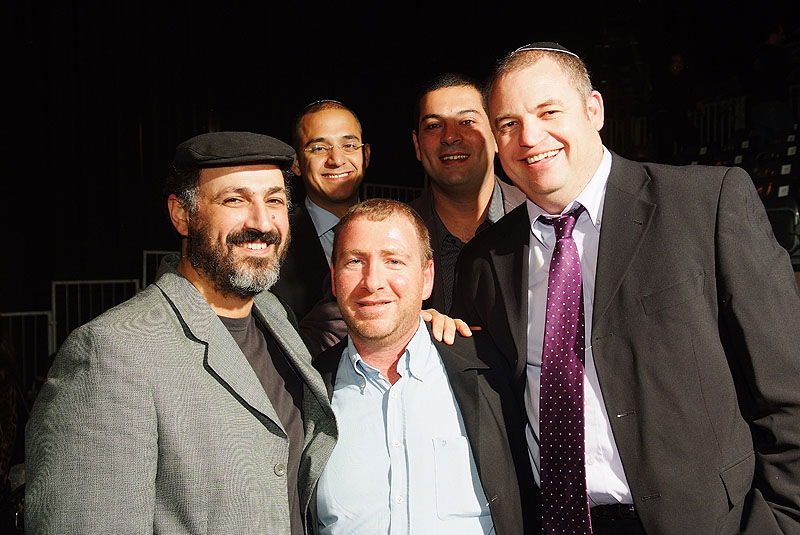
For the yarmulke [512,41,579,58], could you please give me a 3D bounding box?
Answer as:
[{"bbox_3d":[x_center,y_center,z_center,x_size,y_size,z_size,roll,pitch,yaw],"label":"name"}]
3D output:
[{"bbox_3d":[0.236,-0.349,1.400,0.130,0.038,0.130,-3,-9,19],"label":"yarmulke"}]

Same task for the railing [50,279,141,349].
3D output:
[{"bbox_3d":[-2.817,0.645,8.063,0.820,1.030,0.050,-1,2,-38],"label":"railing"}]

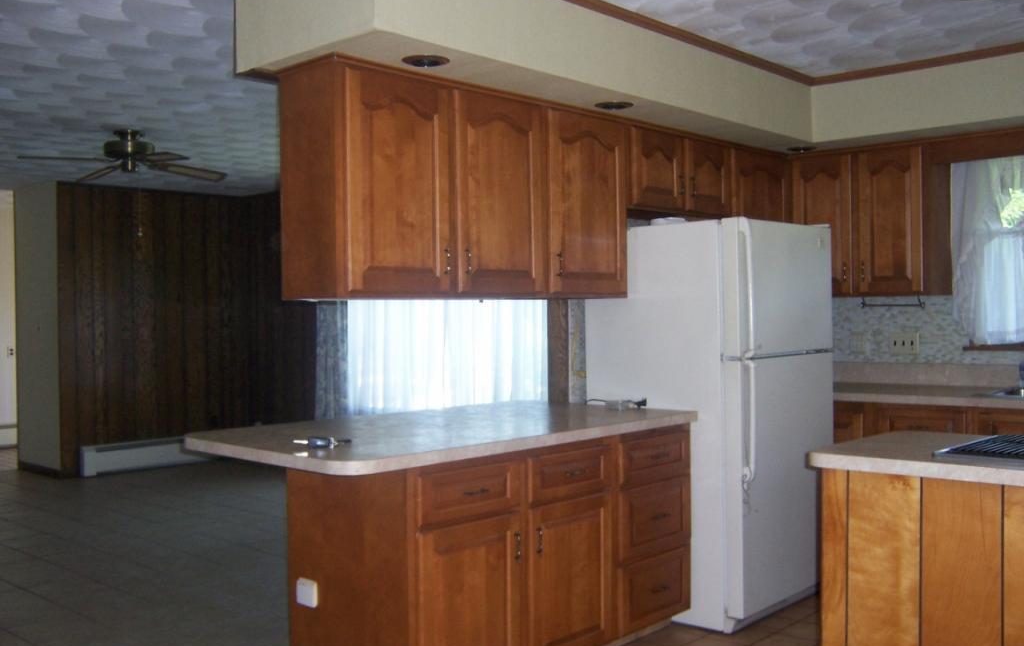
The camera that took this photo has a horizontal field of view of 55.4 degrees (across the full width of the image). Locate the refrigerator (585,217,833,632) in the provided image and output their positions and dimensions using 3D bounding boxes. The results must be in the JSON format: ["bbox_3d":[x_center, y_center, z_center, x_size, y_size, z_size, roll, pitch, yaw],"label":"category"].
[{"bbox_3d":[0.917,0.410,4.444,0.789,1.667,0.840,0,1,43],"label":"refrigerator"}]

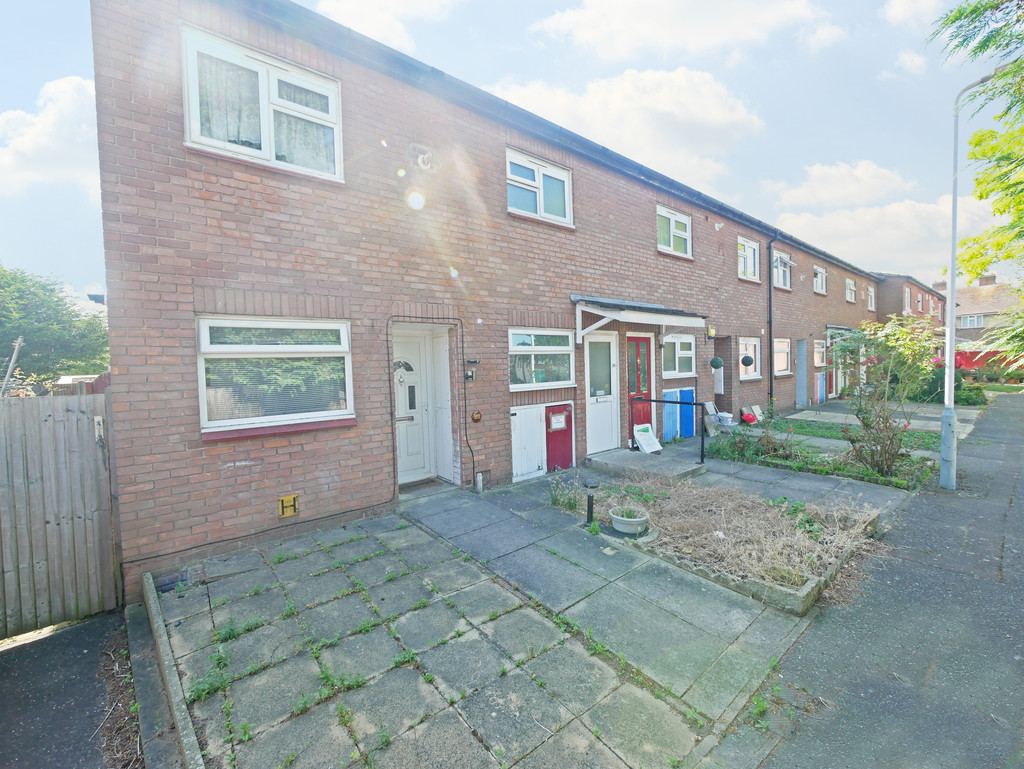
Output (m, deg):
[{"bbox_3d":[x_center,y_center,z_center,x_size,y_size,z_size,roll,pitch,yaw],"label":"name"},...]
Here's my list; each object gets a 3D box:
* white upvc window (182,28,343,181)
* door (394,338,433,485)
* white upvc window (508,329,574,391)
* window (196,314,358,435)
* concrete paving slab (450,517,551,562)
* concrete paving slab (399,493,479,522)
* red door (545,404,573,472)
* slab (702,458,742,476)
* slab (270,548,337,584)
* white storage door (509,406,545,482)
[{"bbox_3d":[-2.321,-2.609,3.972,1.318,1.050,0.090,-3,3,-38],"label":"white upvc window"},{"bbox_3d":[-1.438,0.350,5.563,0.800,1.980,0.070,-3,2,-37],"label":"door"},{"bbox_3d":[0.472,-0.385,6.318,1.350,0.910,0.090,-4,3,-38],"label":"white upvc window"},{"bbox_3d":[-2.216,-0.121,4.023,1.310,1.030,0.100,-3,3,-38],"label":"window"},{"bbox_3d":[-0.090,1.545,4.152,0.900,0.050,0.600,-3,5,-40],"label":"concrete paving slab"},{"bbox_3d":[-0.877,1.493,5.173,0.900,0.050,0.600,-4,5,-38],"label":"concrete paving slab"},{"bbox_3d":[0.726,0.821,6.430,0.575,1.008,0.045,-3,3,-38],"label":"red door"},{"bbox_3d":[3.501,1.377,6.833,0.910,0.050,0.600,-3,5,-40],"label":"slab"},{"bbox_3d":[-1.747,1.571,3.540,0.450,0.050,0.410,-3,5,-39],"label":"slab"},{"bbox_3d":[0.225,0.844,6.135,0.640,1.080,0.050,-4,3,-38],"label":"white storage door"}]

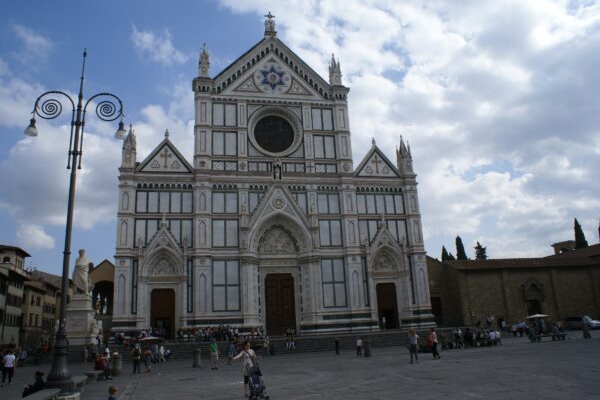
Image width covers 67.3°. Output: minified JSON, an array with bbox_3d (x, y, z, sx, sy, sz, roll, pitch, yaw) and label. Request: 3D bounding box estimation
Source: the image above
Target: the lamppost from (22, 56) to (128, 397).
[{"bbox_3d":[-7.710,0.100,15.313,3.400,11.962,0.850,1,-16,-12],"label":"lamppost"}]

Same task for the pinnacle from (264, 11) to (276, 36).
[{"bbox_3d":[-4.471,-25.359,65.995,1.797,4.048,1.400,1,-17,-12],"label":"pinnacle"}]

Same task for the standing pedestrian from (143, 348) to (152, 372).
[{"bbox_3d":[-9.892,10.463,29.539,0.520,1.640,0.360,1,-17,-12],"label":"standing pedestrian"}]

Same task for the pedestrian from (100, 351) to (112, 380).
[{"bbox_3d":[-9.068,7.750,21.068,0.650,1.400,0.600,-3,-16,-2],"label":"pedestrian"}]

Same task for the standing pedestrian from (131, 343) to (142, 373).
[{"bbox_3d":[-9.054,8.821,25.051,0.600,1.730,0.400,1,-16,-12],"label":"standing pedestrian"}]

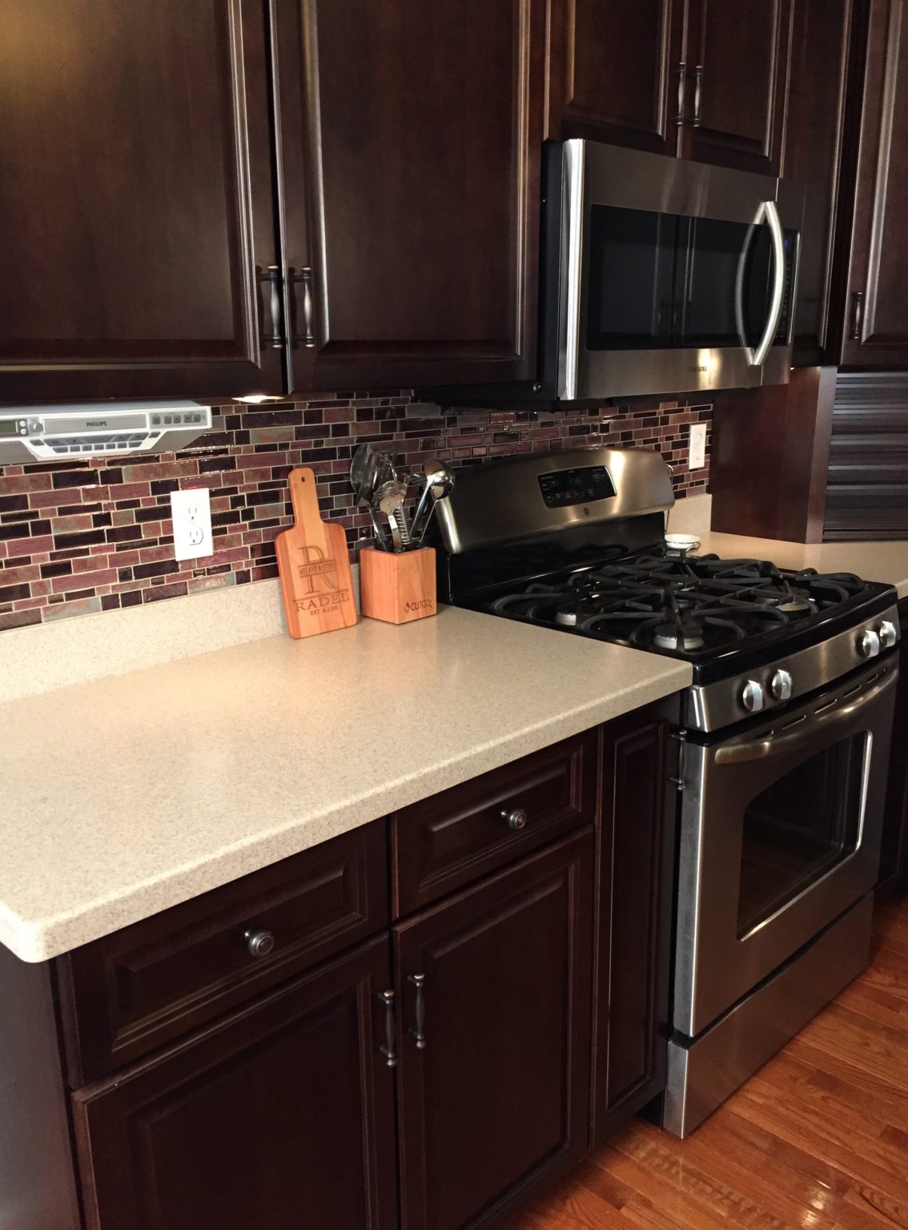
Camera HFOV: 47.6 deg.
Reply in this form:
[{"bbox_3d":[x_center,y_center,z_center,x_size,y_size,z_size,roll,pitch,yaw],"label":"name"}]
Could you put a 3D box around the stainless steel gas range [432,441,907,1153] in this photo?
[{"bbox_3d":[0.470,0.271,2.196,0.758,1.190,0.710,-15,20,-43],"label":"stainless steel gas range"}]

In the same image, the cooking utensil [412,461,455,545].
[{"bbox_3d":[-0.067,-0.152,1.992,0.070,0.295,0.070,14,-6,44],"label":"cooking utensil"}]

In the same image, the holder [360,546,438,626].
[{"bbox_3d":[-0.102,-0.063,1.978,0.103,0.128,0.103,-15,20,-43],"label":"holder"}]

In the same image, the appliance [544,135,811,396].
[{"bbox_3d":[0.345,-0.656,2.080,0.757,0.428,0.420,-15,20,-43],"label":"appliance"}]

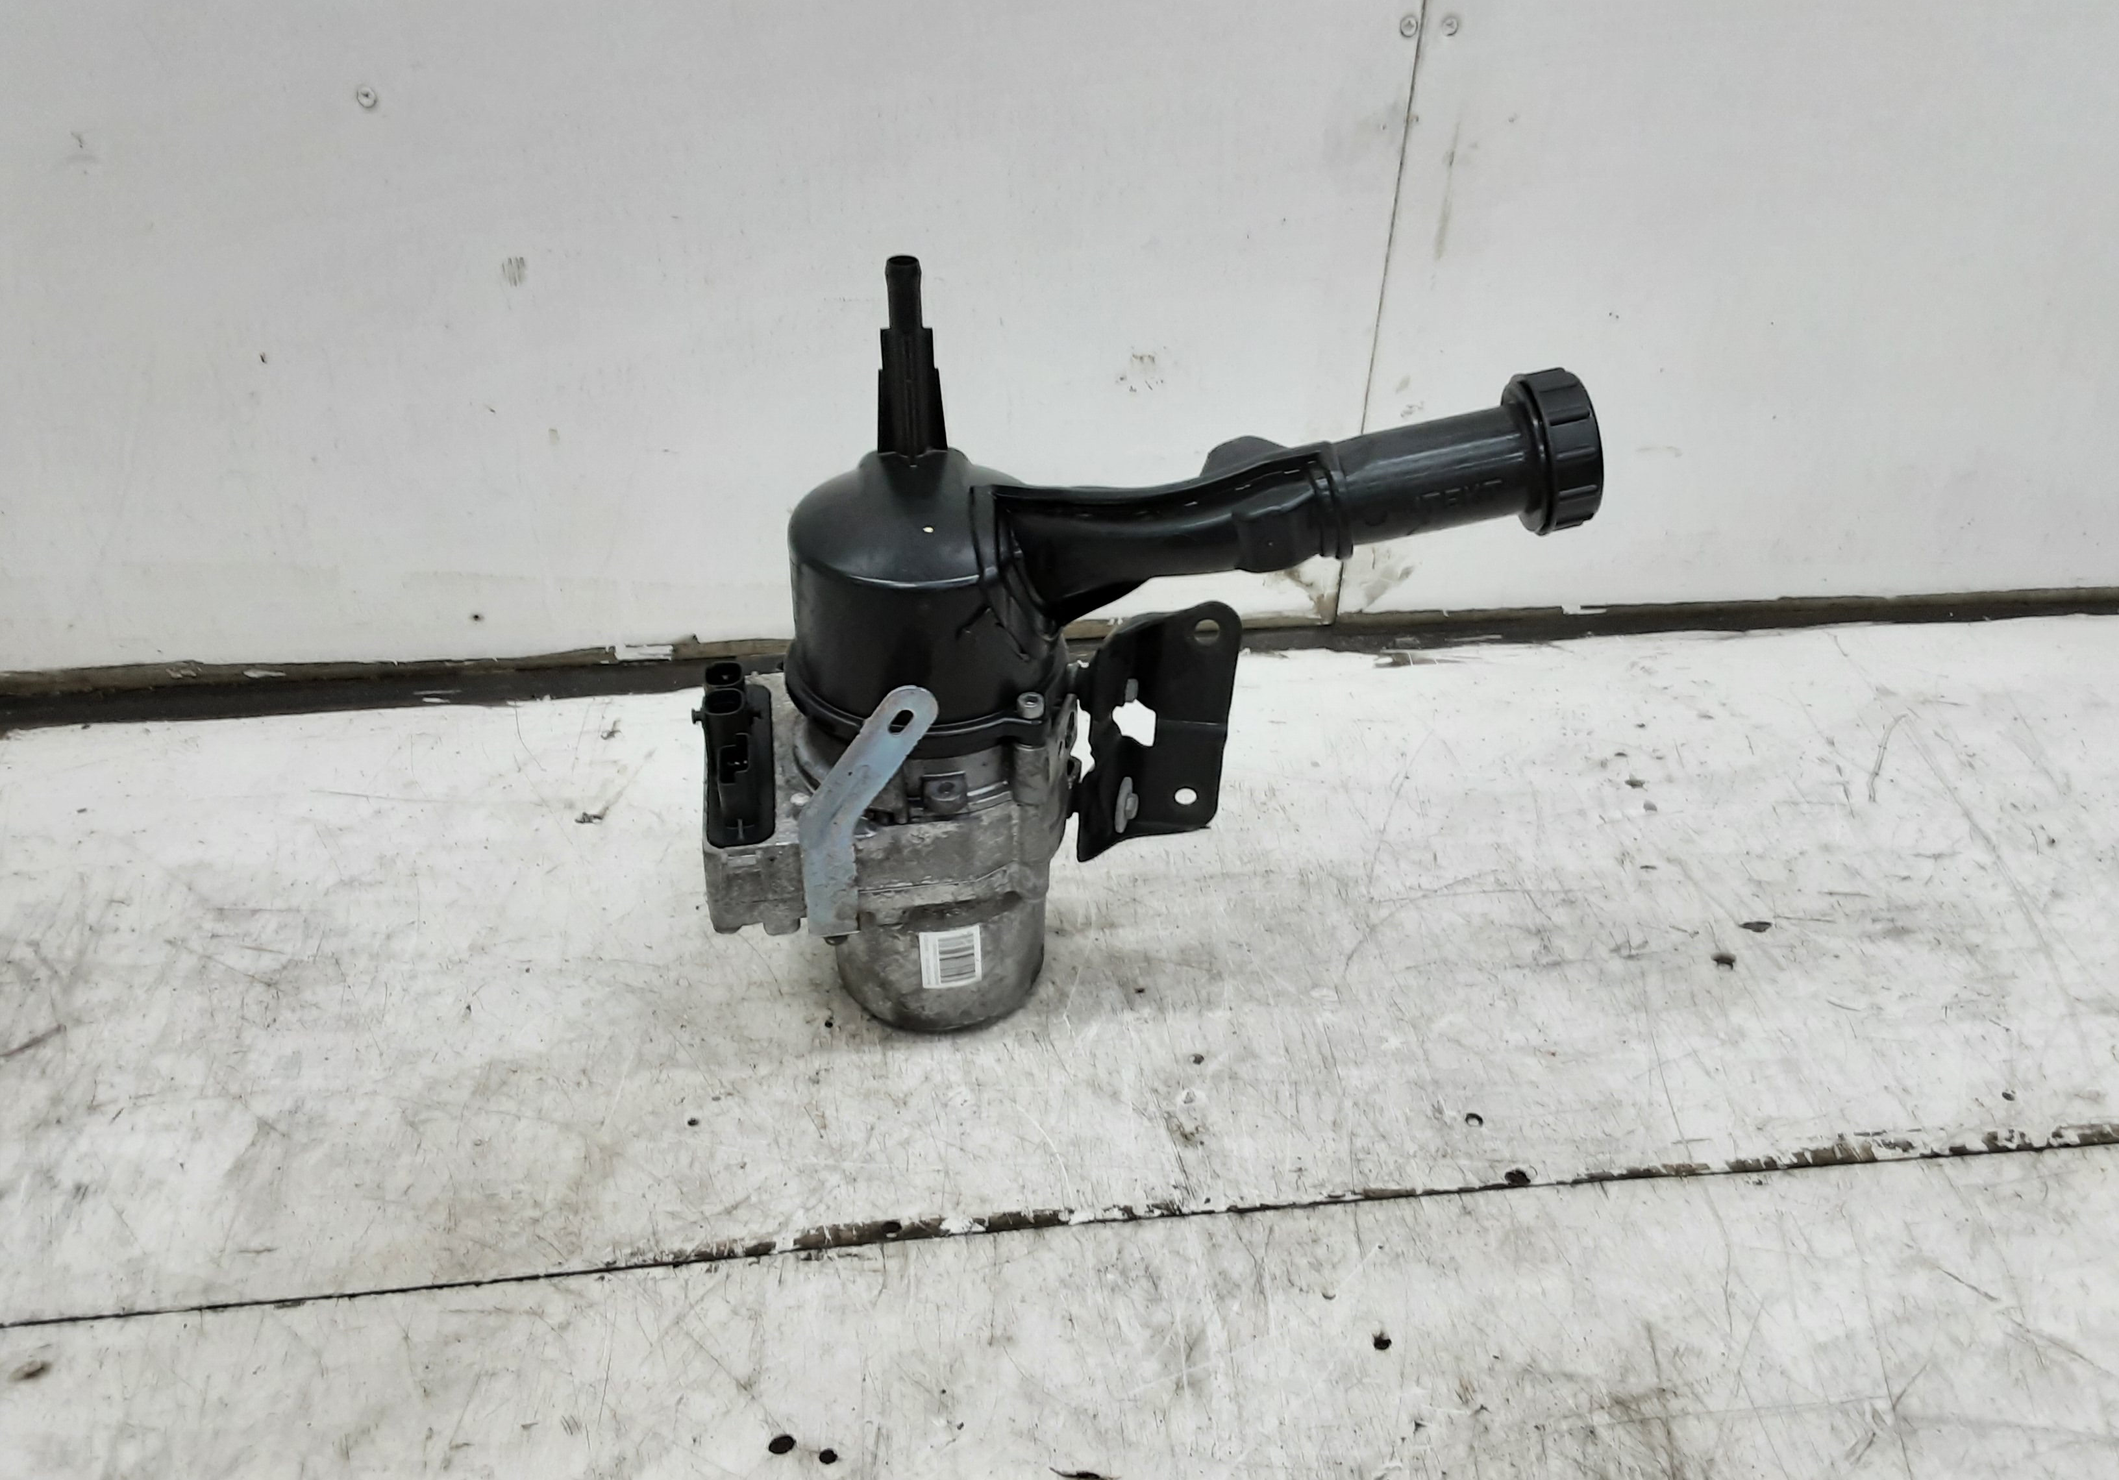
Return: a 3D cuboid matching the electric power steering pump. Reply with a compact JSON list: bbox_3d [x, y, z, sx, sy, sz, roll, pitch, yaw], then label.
[{"bbox_3d":[0.028,-0.037,0.639,0.347,0.311,0.134,-3,36,-6],"label":"electric power steering pump"}]

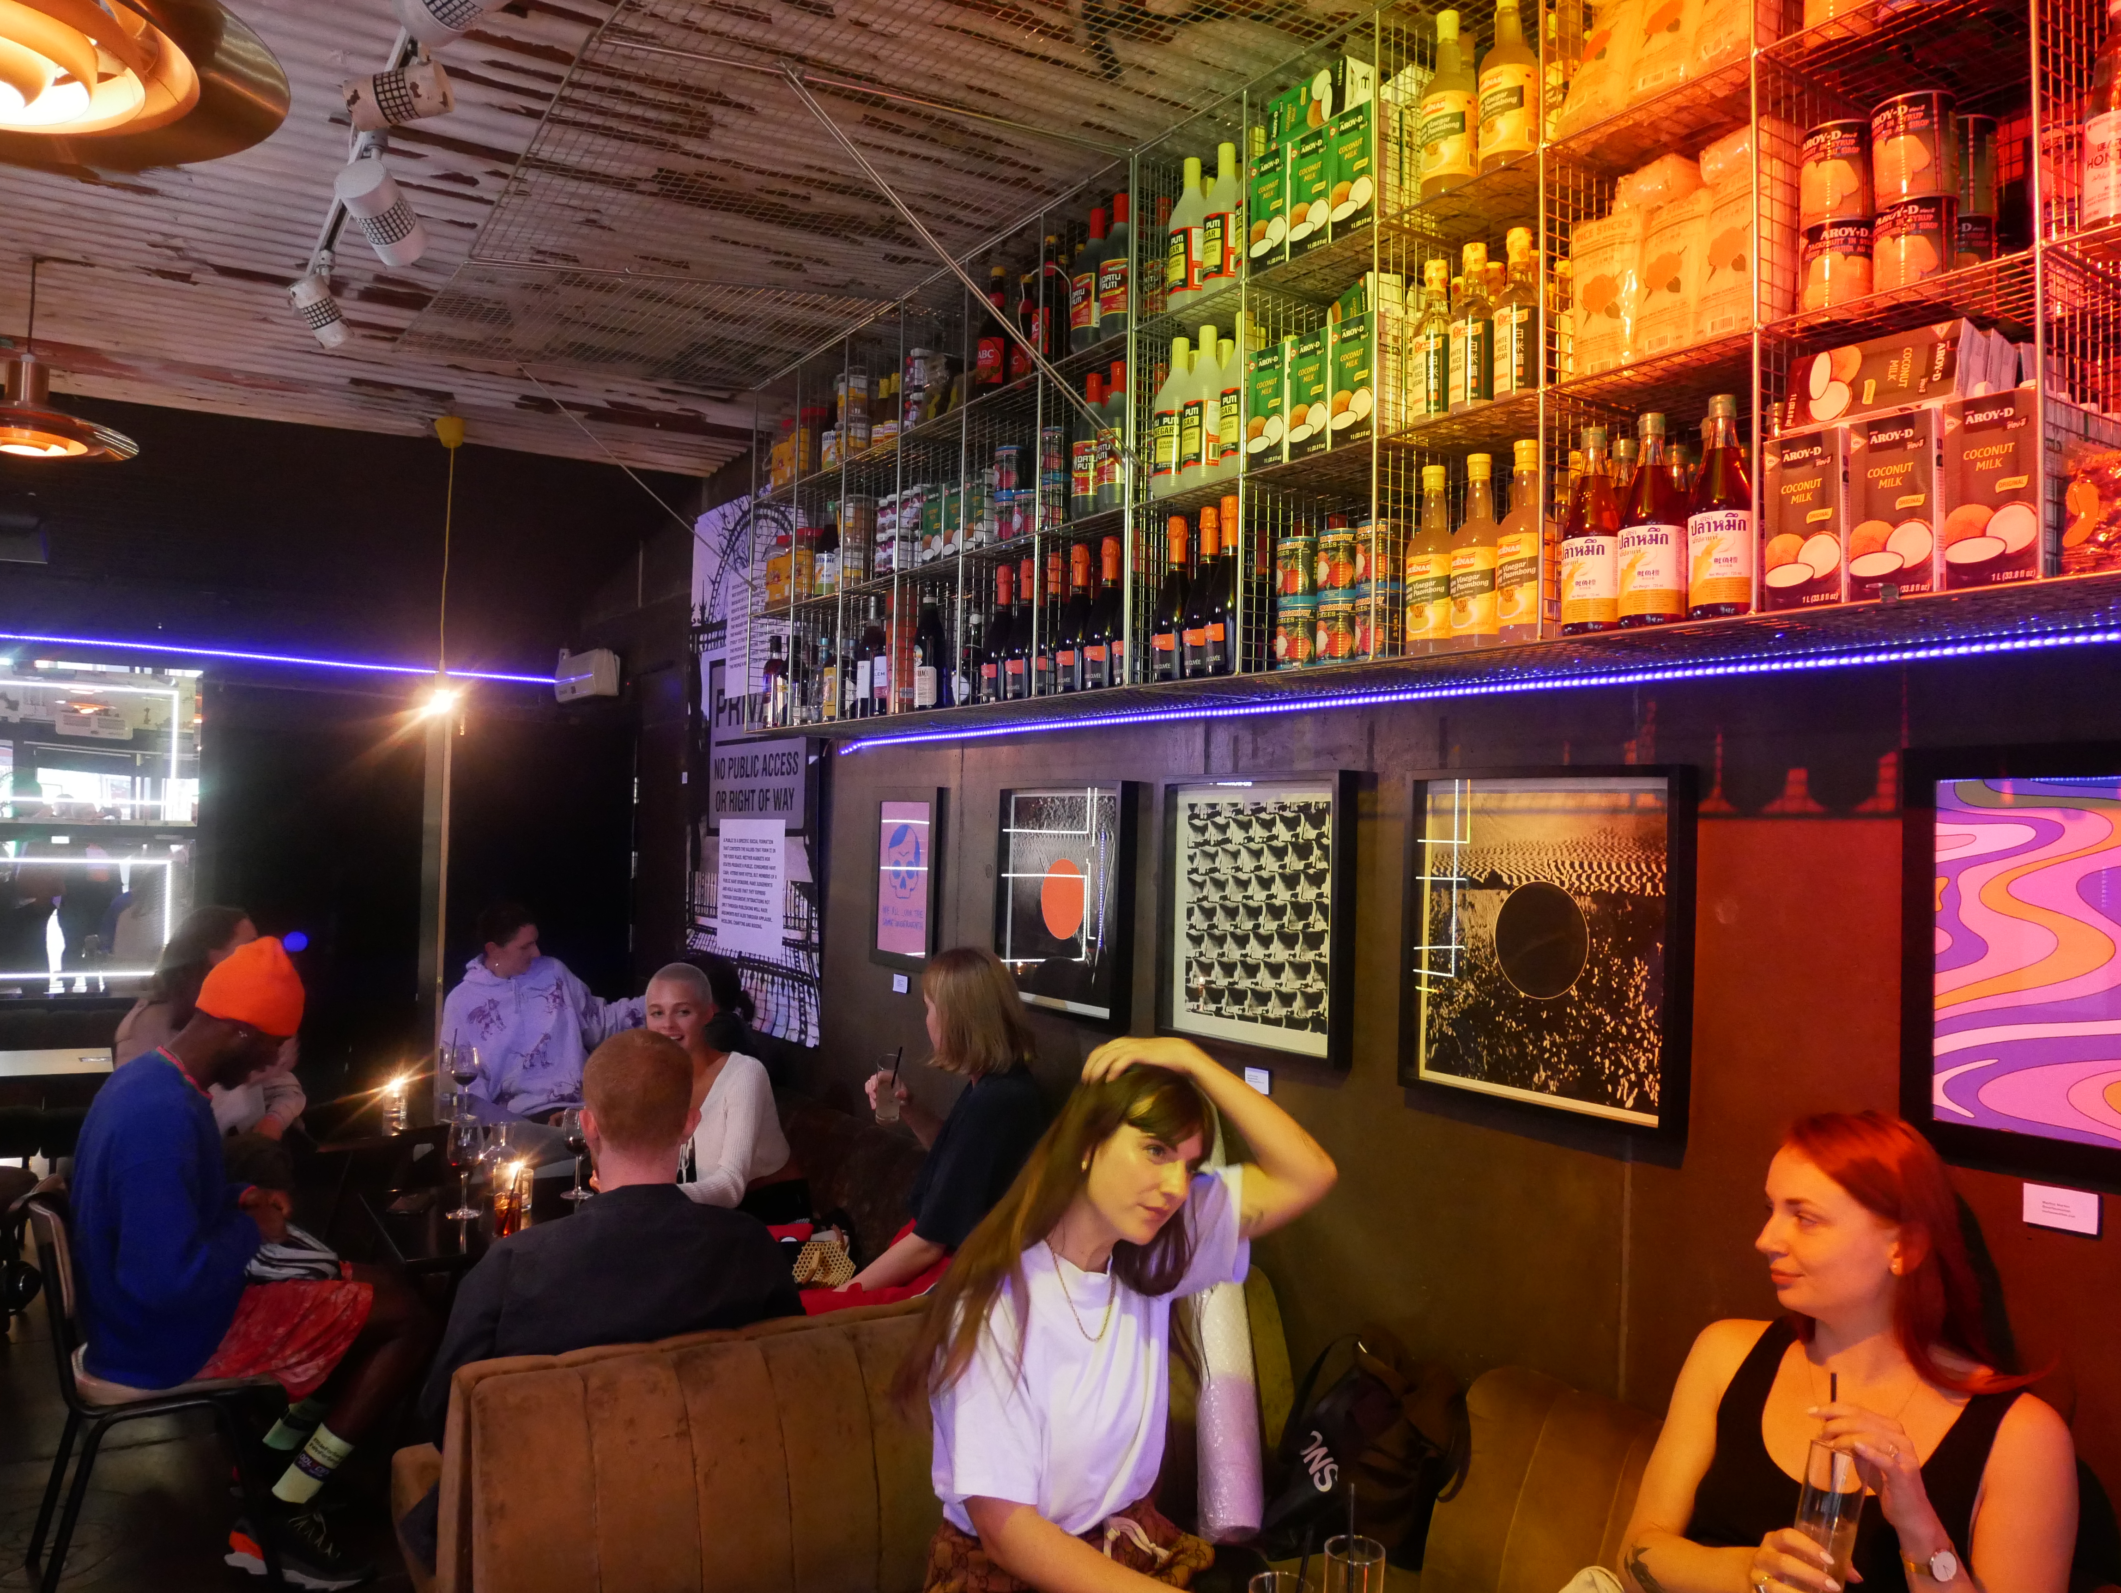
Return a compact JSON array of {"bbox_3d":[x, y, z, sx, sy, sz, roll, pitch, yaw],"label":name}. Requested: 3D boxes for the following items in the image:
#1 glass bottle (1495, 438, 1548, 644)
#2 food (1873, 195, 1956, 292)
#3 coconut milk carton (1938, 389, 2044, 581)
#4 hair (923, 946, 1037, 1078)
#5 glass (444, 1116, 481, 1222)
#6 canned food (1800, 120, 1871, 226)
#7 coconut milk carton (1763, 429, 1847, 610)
[{"bbox_3d":[0.646,-0.352,2.040,0.077,0.287,0.077,2,-1,-34],"label":"glass bottle"},{"bbox_3d":[0.977,-0.610,1.684,0.086,0.116,0.086,2,-2,-35],"label":"food"},{"bbox_3d":[0.992,-0.317,1.547,0.060,0.199,0.089,2,-2,-35],"label":"coconut milk carton"},{"bbox_3d":[-0.168,0.450,3.070,0.235,0.275,0.210,1,-1,21],"label":"hair"},{"bbox_3d":[-1.255,0.783,3.100,0.074,0.206,0.074,2,-2,-35],"label":"glass"},{"bbox_3d":[0.909,-0.713,1.715,0.083,0.114,0.083,2,-1,-34],"label":"canned food"},{"bbox_3d":[0.881,-0.315,1.708,0.060,0.199,0.089,2,-2,-35],"label":"coconut milk carton"}]

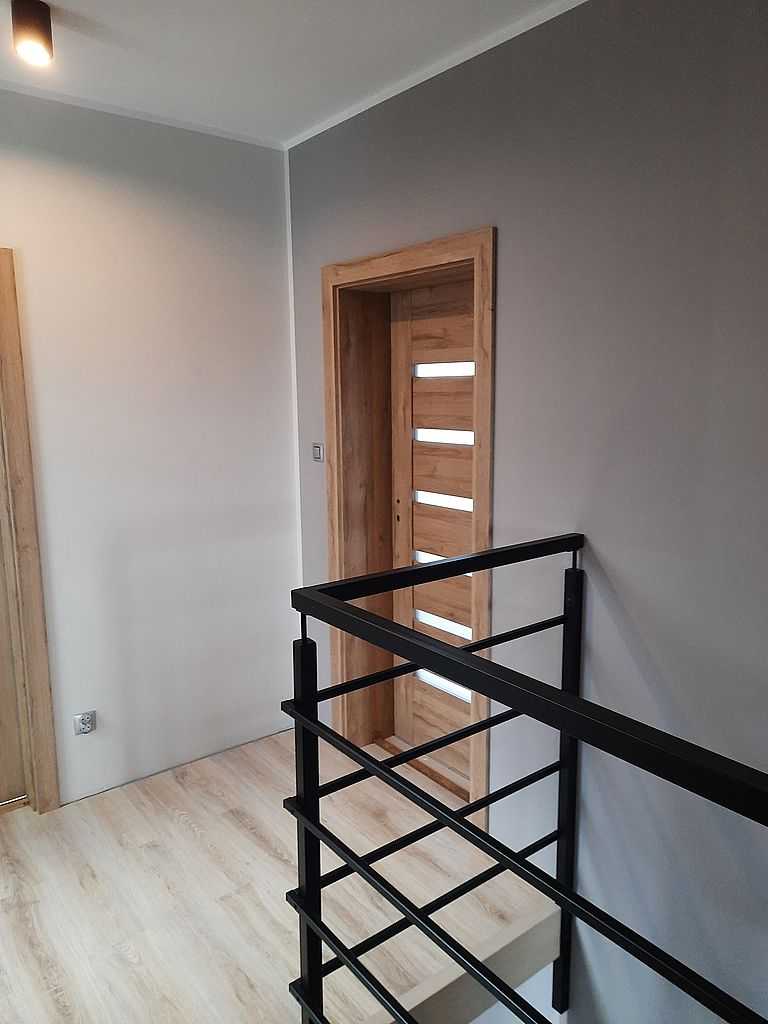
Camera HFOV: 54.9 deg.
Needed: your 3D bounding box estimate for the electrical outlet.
[{"bbox_3d":[-1.176,0.831,2.915,0.081,0.081,0.026,-8,12,-38],"label":"electrical outlet"}]

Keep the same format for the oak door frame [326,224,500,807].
[{"bbox_3d":[0.172,0.069,2.948,0.300,2.108,0.957,-8,12,-38],"label":"oak door frame"}]

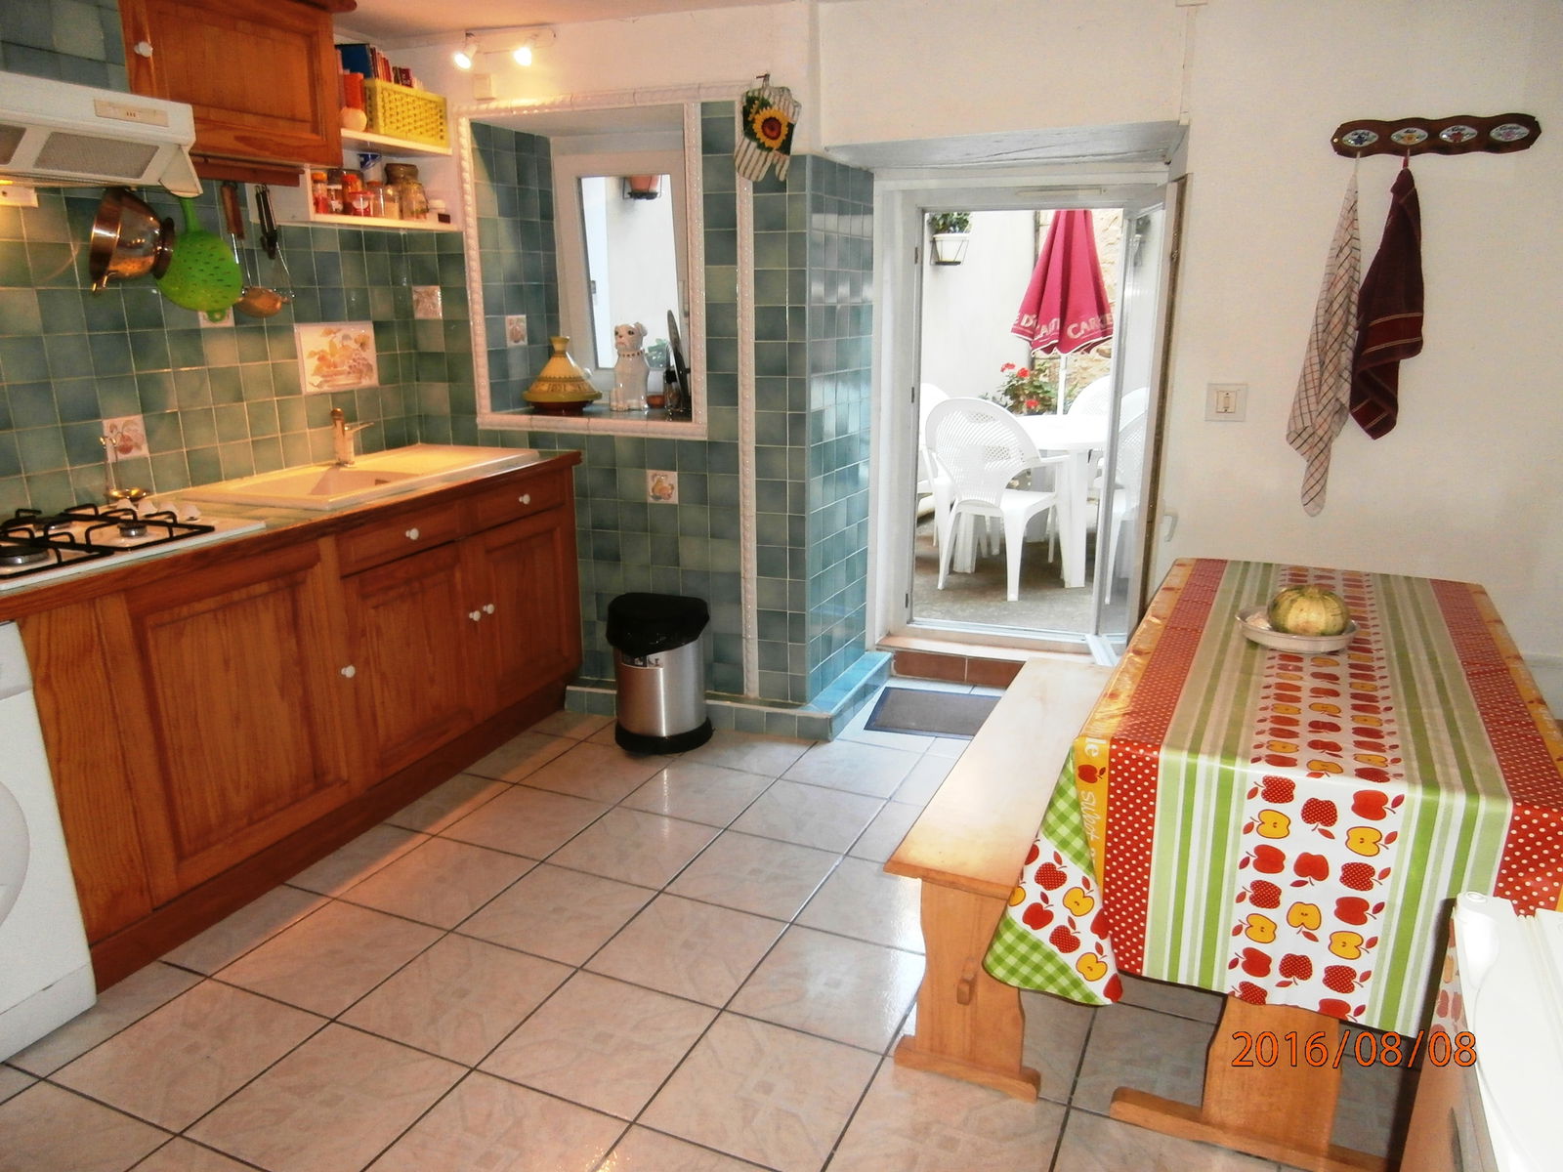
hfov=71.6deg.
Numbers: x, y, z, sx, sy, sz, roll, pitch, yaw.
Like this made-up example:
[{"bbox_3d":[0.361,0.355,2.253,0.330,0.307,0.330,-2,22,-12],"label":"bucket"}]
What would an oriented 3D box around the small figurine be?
[{"bbox_3d":[-0.526,-0.756,3.728,0.105,0.294,0.125,7,16,27],"label":"small figurine"}]

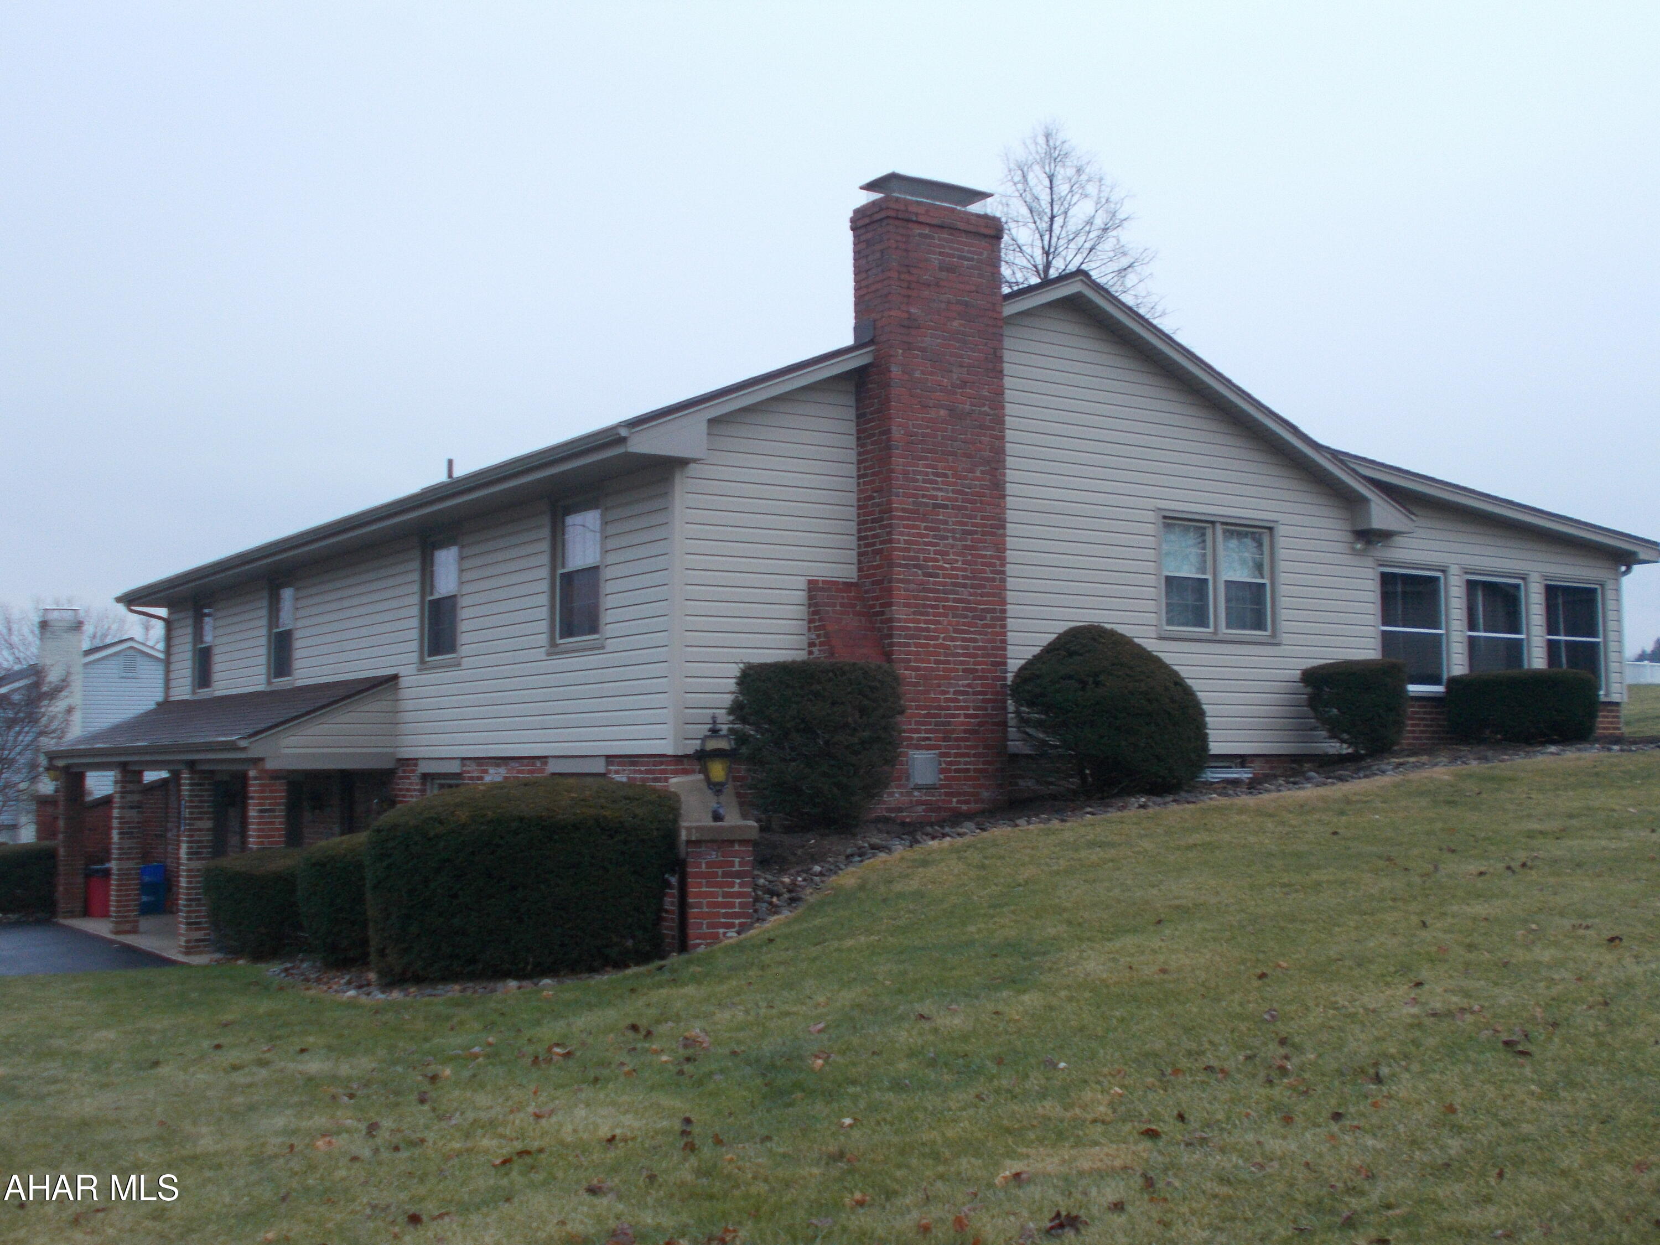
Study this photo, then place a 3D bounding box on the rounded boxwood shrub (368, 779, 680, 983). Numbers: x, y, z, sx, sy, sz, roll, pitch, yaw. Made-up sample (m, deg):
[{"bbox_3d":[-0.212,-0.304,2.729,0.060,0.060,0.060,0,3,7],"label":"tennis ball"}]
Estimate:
[{"bbox_3d":[-2.310,1.900,13.972,2.027,1.479,2.189,3,-5,-34],"label":"rounded boxwood shrub"}]

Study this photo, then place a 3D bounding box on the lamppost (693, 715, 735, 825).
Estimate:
[{"bbox_3d":[-0.770,0.983,12.550,0.265,0.720,0.265,0,-5,-3],"label":"lamppost"}]

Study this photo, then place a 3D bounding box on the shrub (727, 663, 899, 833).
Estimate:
[{"bbox_3d":[-0.116,0.974,14.793,1.246,1.332,1.246,0,-5,0],"label":"shrub"}]

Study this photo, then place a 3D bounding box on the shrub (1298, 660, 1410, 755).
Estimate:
[{"bbox_3d":[5.310,0.854,18.920,0.962,0.979,0.934,3,-5,-34],"label":"shrub"}]

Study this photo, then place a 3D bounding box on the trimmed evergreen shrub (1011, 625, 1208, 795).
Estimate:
[{"bbox_3d":[2.474,0.778,16.604,1.614,1.512,1.614,0,-5,0],"label":"trimmed evergreen shrub"}]

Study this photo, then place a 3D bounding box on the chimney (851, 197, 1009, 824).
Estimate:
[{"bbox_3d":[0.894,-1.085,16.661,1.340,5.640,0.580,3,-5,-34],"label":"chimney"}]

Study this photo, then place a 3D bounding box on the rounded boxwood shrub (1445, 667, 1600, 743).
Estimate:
[{"bbox_3d":[7.634,0.919,20.593,1.999,0.826,0.859,3,-5,-34],"label":"rounded boxwood shrub"}]

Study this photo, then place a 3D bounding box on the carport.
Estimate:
[{"bbox_3d":[-8.359,2.473,24.422,1.680,3.220,10.400,3,-5,-34],"label":"carport"}]

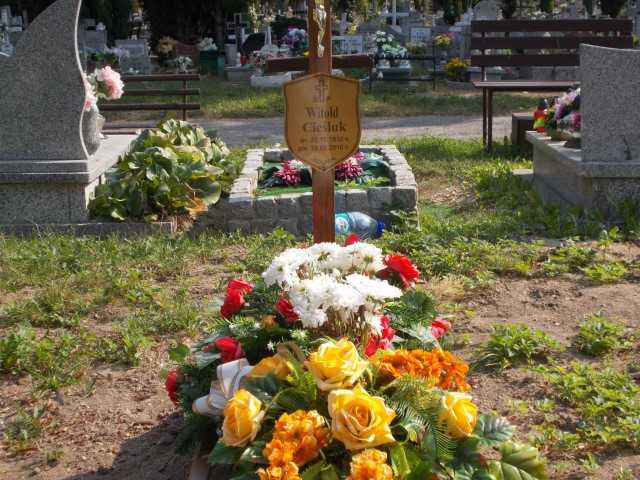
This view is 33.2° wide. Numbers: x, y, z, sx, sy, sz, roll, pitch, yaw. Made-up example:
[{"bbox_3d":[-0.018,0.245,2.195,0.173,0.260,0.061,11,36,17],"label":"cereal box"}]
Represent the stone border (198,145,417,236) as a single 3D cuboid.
[{"bbox_3d":[0.012,-0.289,5.814,0.920,0.210,1.500,-1,13,0],"label":"stone border"}]

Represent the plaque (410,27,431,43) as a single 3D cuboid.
[{"bbox_3d":[1.345,-2.747,14.350,0.270,0.210,0.030,-1,13,0],"label":"plaque"}]

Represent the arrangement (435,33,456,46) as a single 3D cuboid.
[{"bbox_3d":[1.625,-2.596,13.882,0.285,0.178,0.240,0,14,0],"label":"arrangement"}]

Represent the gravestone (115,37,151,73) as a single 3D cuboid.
[{"bbox_3d":[-2.403,-2.332,13.740,0.461,0.494,0.140,0,14,0],"label":"gravestone"}]

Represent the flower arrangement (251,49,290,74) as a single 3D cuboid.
[{"bbox_3d":[-0.612,-2.207,13.256,0.445,0.318,0.340,0,14,0],"label":"flower arrangement"}]

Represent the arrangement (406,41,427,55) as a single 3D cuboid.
[{"bbox_3d":[1.268,-2.523,14.094,0.255,0.195,0.220,-1,13,0],"label":"arrangement"}]

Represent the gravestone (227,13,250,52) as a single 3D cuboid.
[{"bbox_3d":[-1.031,-2.631,13.564,0.304,0.485,0.070,0,14,0],"label":"gravestone"}]

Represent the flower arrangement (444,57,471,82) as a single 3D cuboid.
[{"bbox_3d":[1.739,-2.156,13.562,0.320,0.330,0.320,-1,13,0],"label":"flower arrangement"}]

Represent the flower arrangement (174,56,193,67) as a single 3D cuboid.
[{"bbox_3d":[-1.713,-2.211,13.358,0.249,0.148,0.220,0,14,0],"label":"flower arrangement"}]

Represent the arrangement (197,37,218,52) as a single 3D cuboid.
[{"bbox_3d":[-1.458,-2.534,13.897,0.285,0.204,0.240,0,14,0],"label":"arrangement"}]

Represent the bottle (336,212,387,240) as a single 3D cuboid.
[{"bbox_3d":[0.146,-0.055,4.903,0.310,0.145,0.145,-3,13,-16],"label":"bottle"}]

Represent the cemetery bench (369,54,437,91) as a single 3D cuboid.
[{"bbox_3d":[0.960,-1.922,12.399,0.775,0.407,0.280,0,14,0],"label":"cemetery bench"}]

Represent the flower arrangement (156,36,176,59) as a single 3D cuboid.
[{"bbox_3d":[-1.961,-2.443,13.610,0.228,0.275,0.220,0,14,0],"label":"flower arrangement"}]

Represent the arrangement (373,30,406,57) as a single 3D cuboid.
[{"bbox_3d":[0.868,-2.436,13.395,0.420,0.360,0.320,-1,13,0],"label":"arrangement"}]

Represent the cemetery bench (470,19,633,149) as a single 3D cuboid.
[{"bbox_3d":[1.733,-1.156,7.913,1.207,0.915,0.460,-1,13,0],"label":"cemetery bench"}]

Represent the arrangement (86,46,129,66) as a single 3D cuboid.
[{"bbox_3d":[-3.033,-2.619,15.303,0.560,0.280,0.350,-1,13,0],"label":"arrangement"}]

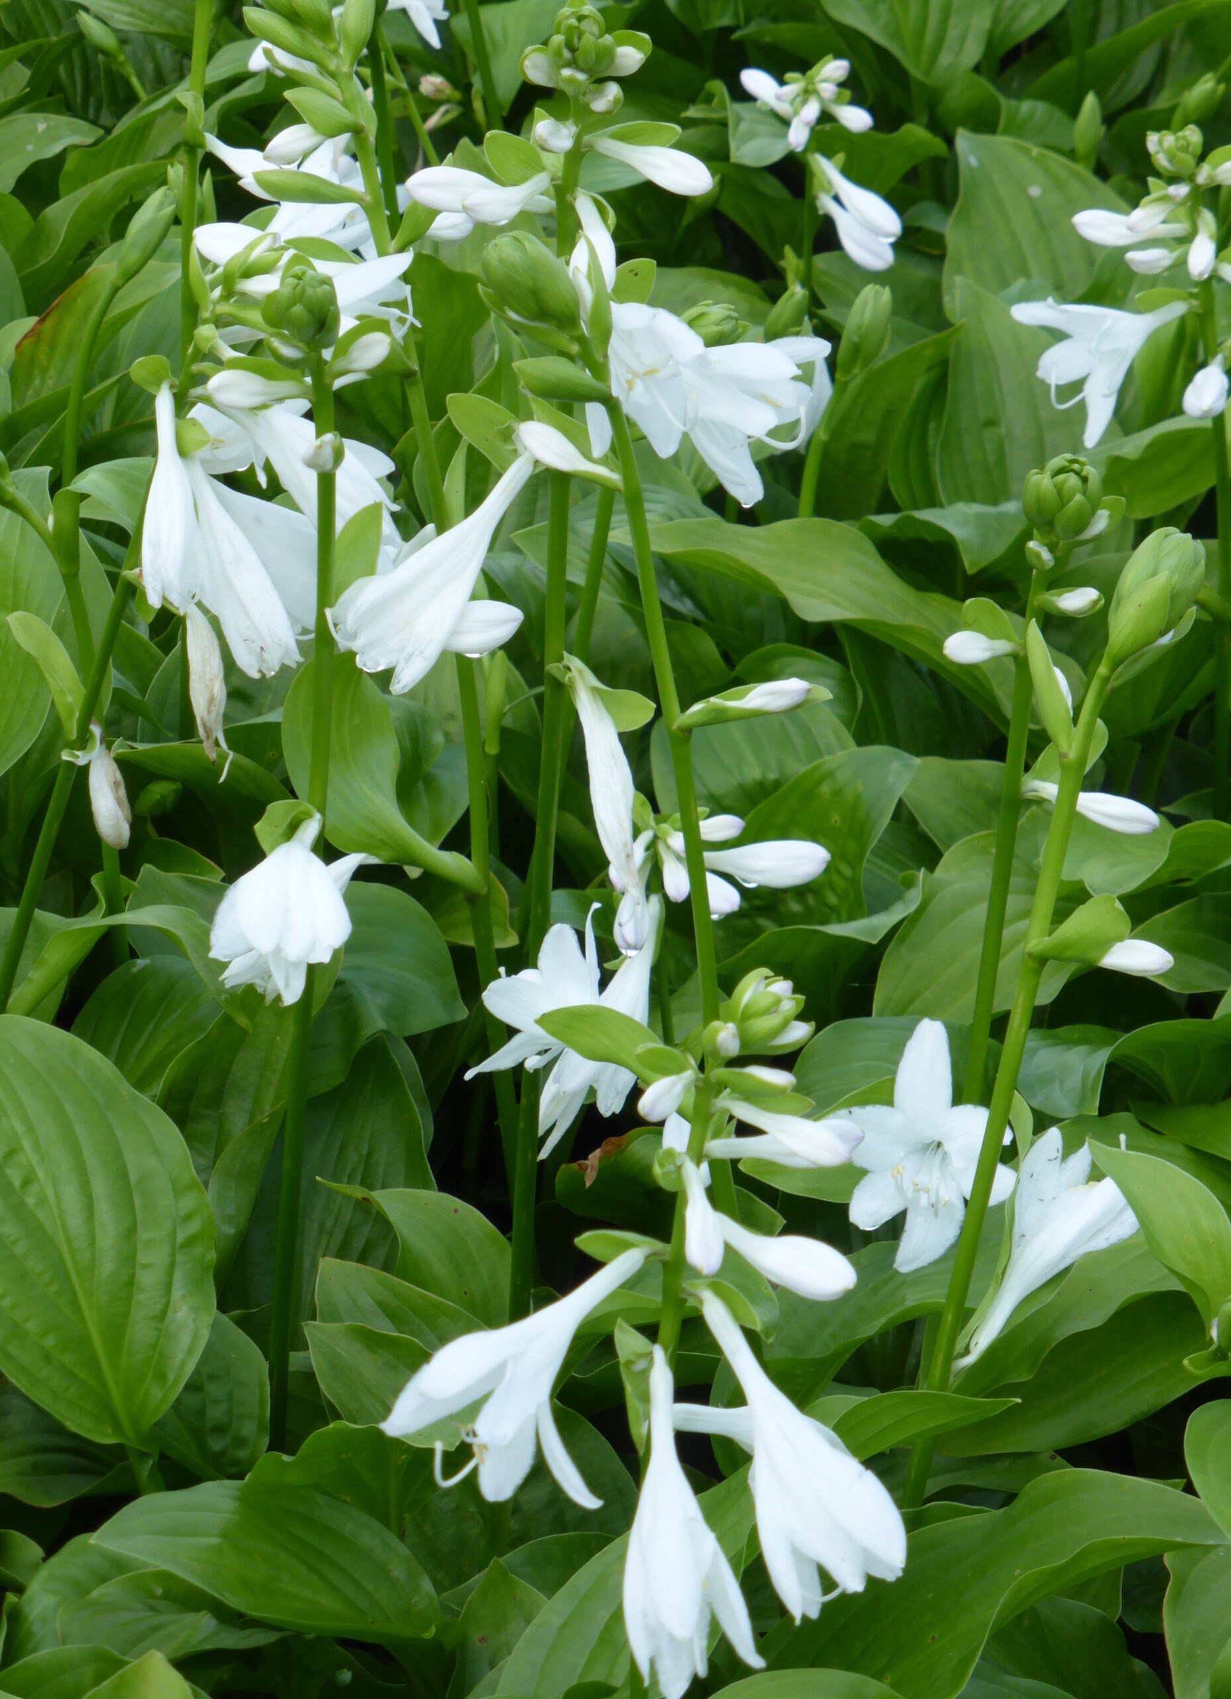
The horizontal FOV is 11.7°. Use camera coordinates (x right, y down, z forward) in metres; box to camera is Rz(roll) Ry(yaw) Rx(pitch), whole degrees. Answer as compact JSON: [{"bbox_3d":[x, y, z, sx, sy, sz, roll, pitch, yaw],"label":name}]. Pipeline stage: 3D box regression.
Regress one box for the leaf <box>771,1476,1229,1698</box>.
[{"bbox_3d":[0.127,0.256,2.030,0.155,0.050,0.090,-21,39,-7],"label":"leaf"}]

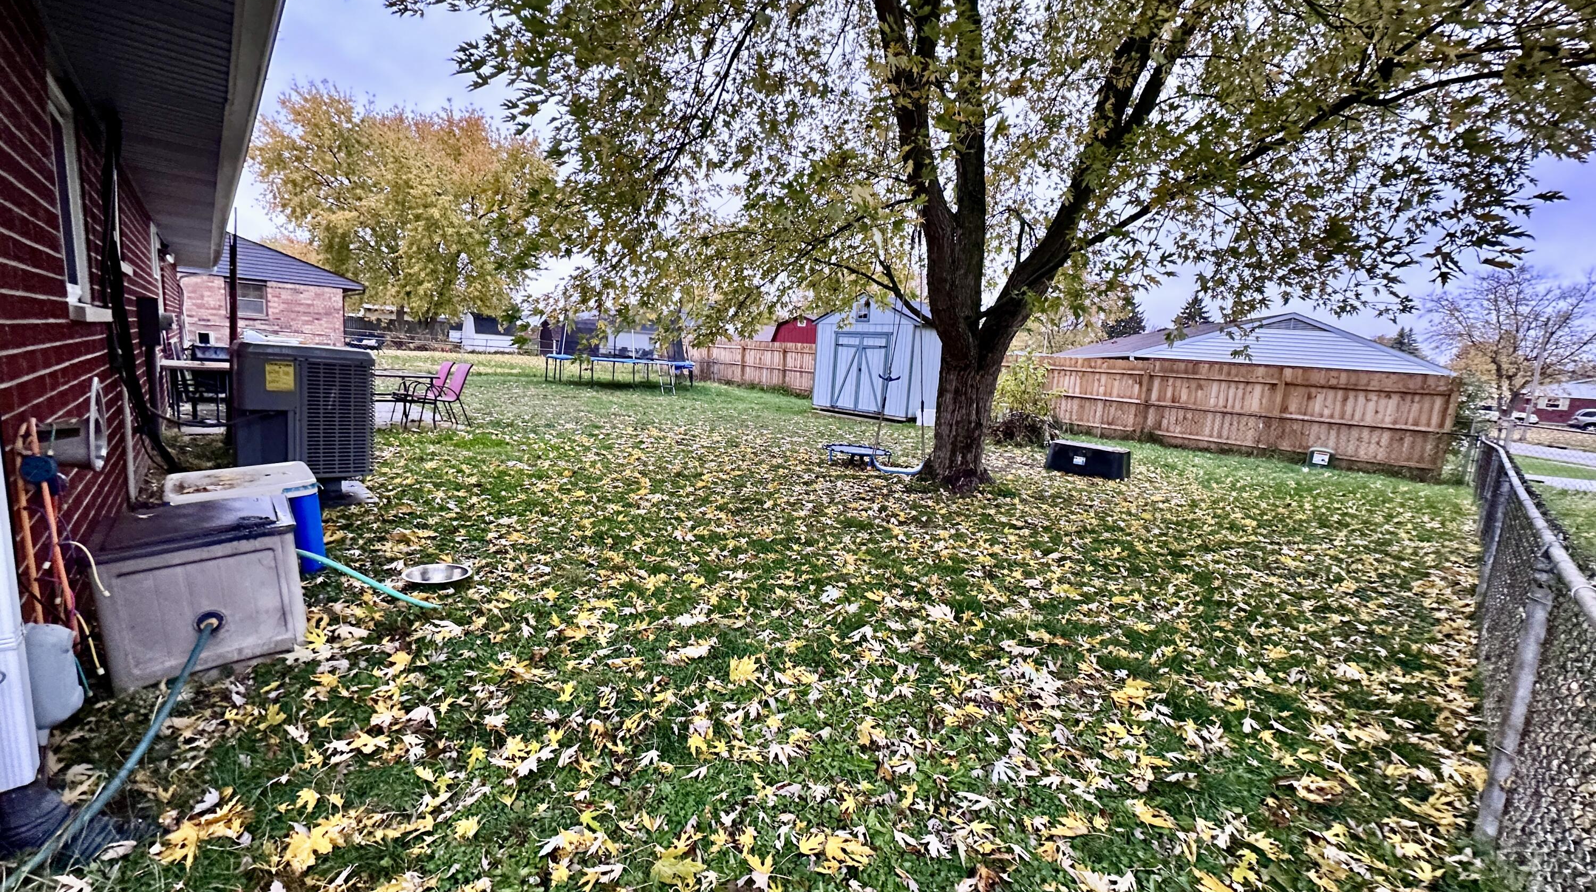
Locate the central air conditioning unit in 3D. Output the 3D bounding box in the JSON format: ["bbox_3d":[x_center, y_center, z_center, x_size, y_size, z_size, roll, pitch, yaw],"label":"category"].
[{"bbox_3d":[-3.623,-0.217,4.714,0.758,1.017,0.758,-4,11,-43],"label":"central air conditioning unit"}]

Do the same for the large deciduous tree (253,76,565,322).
[{"bbox_3d":[-24.487,-14.391,41.721,17.095,16.538,16.240,-1,10,-30],"label":"large deciduous tree"}]

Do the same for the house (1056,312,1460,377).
[{"bbox_3d":[16.797,-3.046,27.079,8.800,4.034,14.500,5,8,13],"label":"house"}]

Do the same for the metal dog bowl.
[{"bbox_3d":[-1.732,0.656,3.098,0.330,0.085,0.330,3,8,0],"label":"metal dog bowl"}]

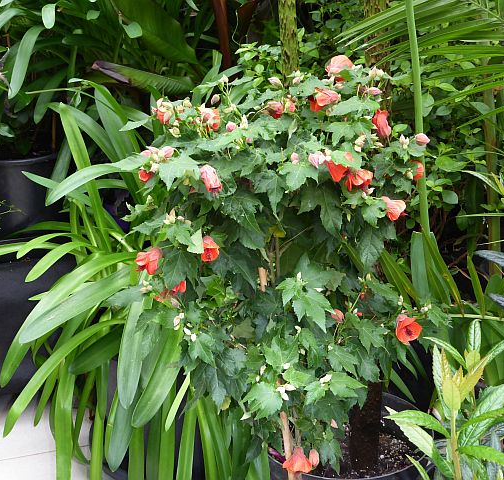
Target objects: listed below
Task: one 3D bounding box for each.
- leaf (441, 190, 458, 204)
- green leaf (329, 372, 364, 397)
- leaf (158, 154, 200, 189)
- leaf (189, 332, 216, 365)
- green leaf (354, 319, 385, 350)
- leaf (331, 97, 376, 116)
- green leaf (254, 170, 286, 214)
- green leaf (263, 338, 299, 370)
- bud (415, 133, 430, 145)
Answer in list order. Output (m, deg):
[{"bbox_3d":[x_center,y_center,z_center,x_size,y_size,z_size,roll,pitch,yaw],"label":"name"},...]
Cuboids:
[{"bbox_3d":[0.454,-0.098,2.250,0.040,0.034,0.012,-11,-25,-12],"label":"leaf"},{"bbox_3d":[0.181,0.276,1.870,0.072,0.020,0.052,-5,51,-20],"label":"green leaf"},{"bbox_3d":[-0.135,-0.126,1.820,0.080,0.024,0.066,6,61,10],"label":"leaf"},{"bbox_3d":[-0.094,0.208,1.880,0.052,0.020,0.064,-21,62,-4],"label":"leaf"},{"bbox_3d":[0.232,0.185,1.900,0.064,0.020,0.072,-34,73,-23],"label":"green leaf"},{"bbox_3d":[0.198,-0.259,1.900,0.088,0.022,0.055,-2,37,2],"label":"leaf"},{"bbox_3d":[0.031,-0.087,1.840,0.062,0.086,0.022,9,-20,6],"label":"green leaf"},{"bbox_3d":[0.054,0.216,1.850,0.068,0.020,0.066,0,60,0],"label":"green leaf"},{"bbox_3d":[0.331,-0.196,1.900,0.029,0.023,0.023,12,61,14],"label":"bud"}]

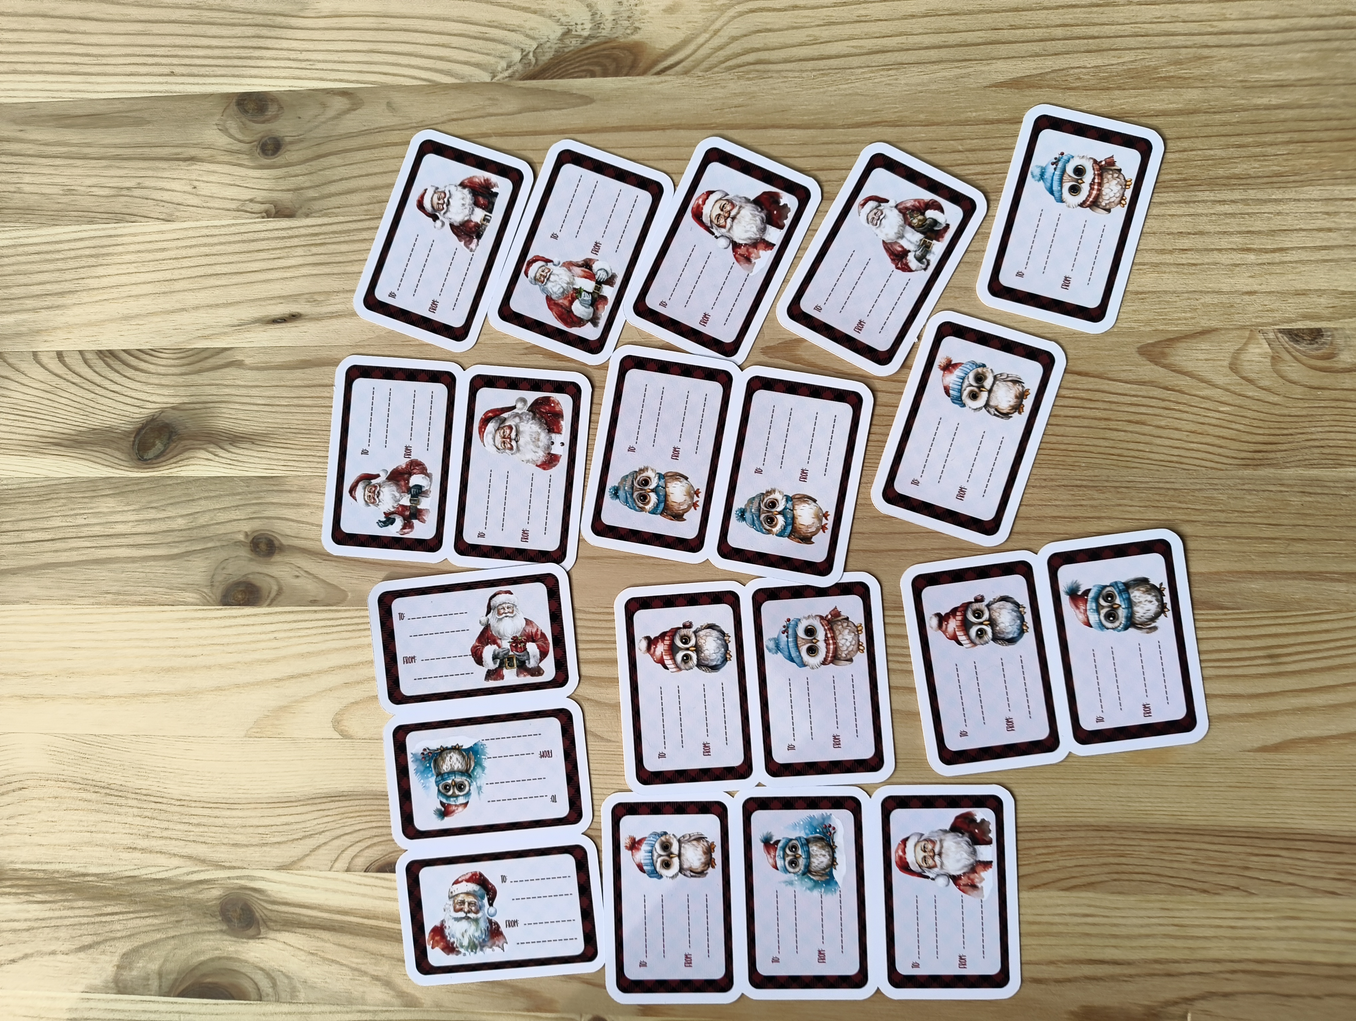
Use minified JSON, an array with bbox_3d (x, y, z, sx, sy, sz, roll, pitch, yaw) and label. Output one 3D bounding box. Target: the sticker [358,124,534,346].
[{"bbox_3d":[-0.089,-0.103,0.359,0.051,0.001,0.077,20,90,5],"label":"sticker"}]

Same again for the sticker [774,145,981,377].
[{"bbox_3d":[0.074,-0.091,0.341,0.050,0.001,0.076,29,91,4],"label":"sticker"}]

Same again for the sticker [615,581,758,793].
[{"bbox_3d":[0.004,0.066,0.348,0.051,0.001,0.077,-4,88,4],"label":"sticker"}]

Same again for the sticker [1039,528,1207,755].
[{"bbox_3d":[0.159,0.047,0.336,0.051,0.001,0.077,-8,88,4],"label":"sticker"}]

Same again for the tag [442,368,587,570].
[{"bbox_3d":[-0.060,-0.016,0.354,0.051,0.001,0.077,5,89,4],"label":"tag"}]

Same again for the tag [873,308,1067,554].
[{"bbox_3d":[0.103,-0.029,0.333,0.050,0.001,0.076,18,90,5],"label":"tag"}]

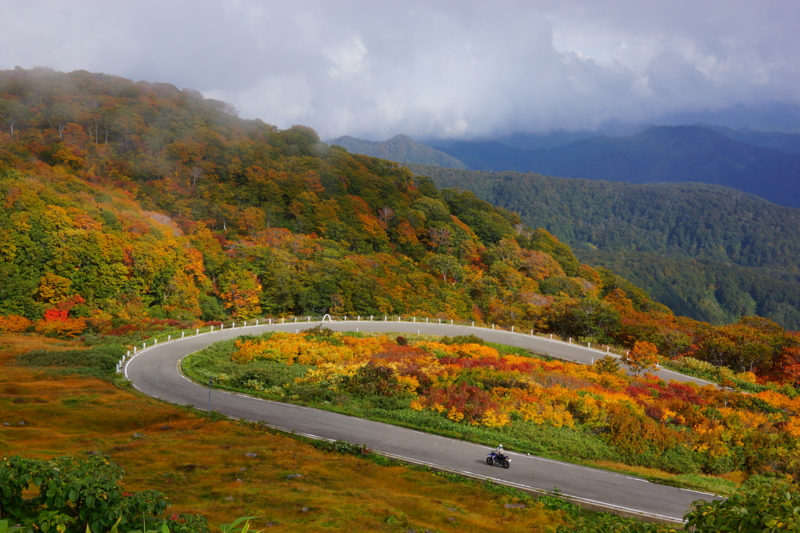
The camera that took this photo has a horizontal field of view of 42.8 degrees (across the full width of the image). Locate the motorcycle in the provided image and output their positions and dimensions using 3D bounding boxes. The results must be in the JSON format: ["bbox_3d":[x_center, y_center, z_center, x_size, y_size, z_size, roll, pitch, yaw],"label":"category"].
[{"bbox_3d":[7.654,14.901,78.916,2.120,1.180,0.820,7,9,30],"label":"motorcycle"}]

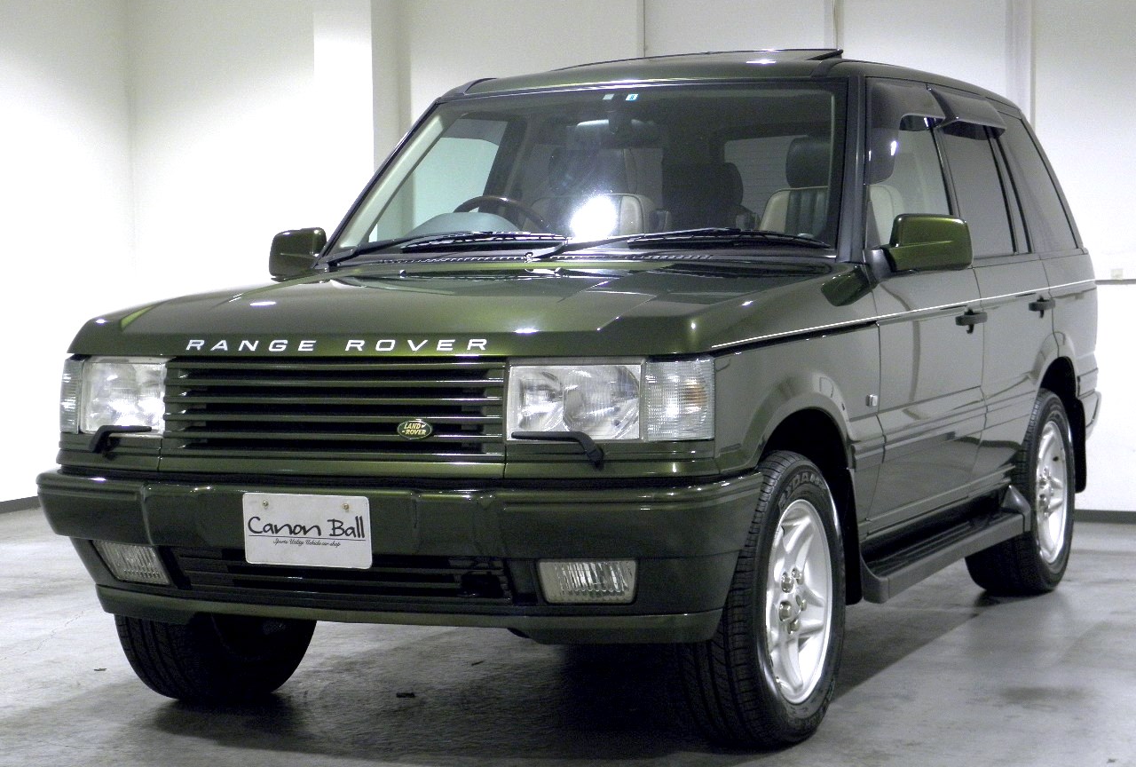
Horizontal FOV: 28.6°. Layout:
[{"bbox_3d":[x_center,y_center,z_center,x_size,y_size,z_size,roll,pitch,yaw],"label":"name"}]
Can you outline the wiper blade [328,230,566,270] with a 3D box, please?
[{"bbox_3d":[-0.361,-0.388,6.417,0.825,0.097,0.100,1,3,25],"label":"wiper blade"}]

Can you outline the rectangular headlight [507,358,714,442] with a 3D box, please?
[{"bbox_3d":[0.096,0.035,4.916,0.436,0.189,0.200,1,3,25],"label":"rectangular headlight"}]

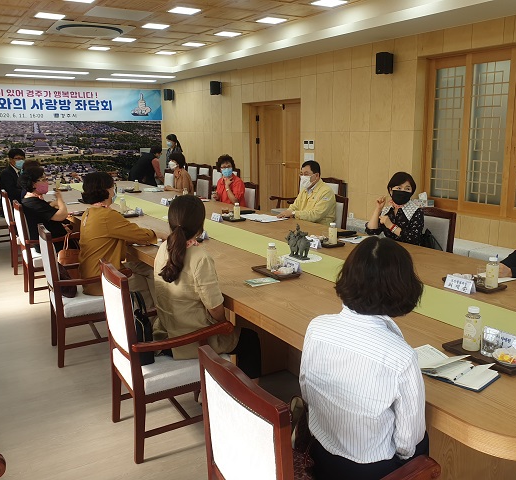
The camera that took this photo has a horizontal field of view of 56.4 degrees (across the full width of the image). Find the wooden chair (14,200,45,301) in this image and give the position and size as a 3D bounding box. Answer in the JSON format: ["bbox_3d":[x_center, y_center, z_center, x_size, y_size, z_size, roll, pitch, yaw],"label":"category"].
[{"bbox_3d":[-2.107,0.072,4.901,0.575,0.995,0.560,-8,15,-30],"label":"wooden chair"}]

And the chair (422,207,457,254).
[{"bbox_3d":[1.208,0.240,3.856,0.576,0.976,0.556,-10,16,-34],"label":"chair"}]

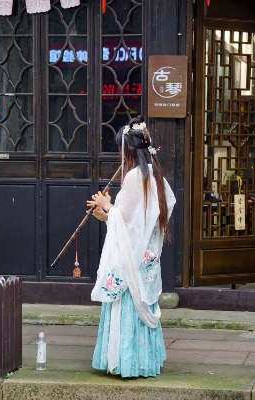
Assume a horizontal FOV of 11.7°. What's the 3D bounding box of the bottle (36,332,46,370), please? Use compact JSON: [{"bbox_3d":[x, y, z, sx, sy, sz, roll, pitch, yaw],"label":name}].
[{"bbox_3d":[-0.567,0.999,8.204,0.065,0.245,0.065,0,5,0],"label":"bottle"}]

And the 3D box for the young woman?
[{"bbox_3d":[0.022,0.294,8.167,0.550,1.660,0.530,4,6,37],"label":"young woman"}]

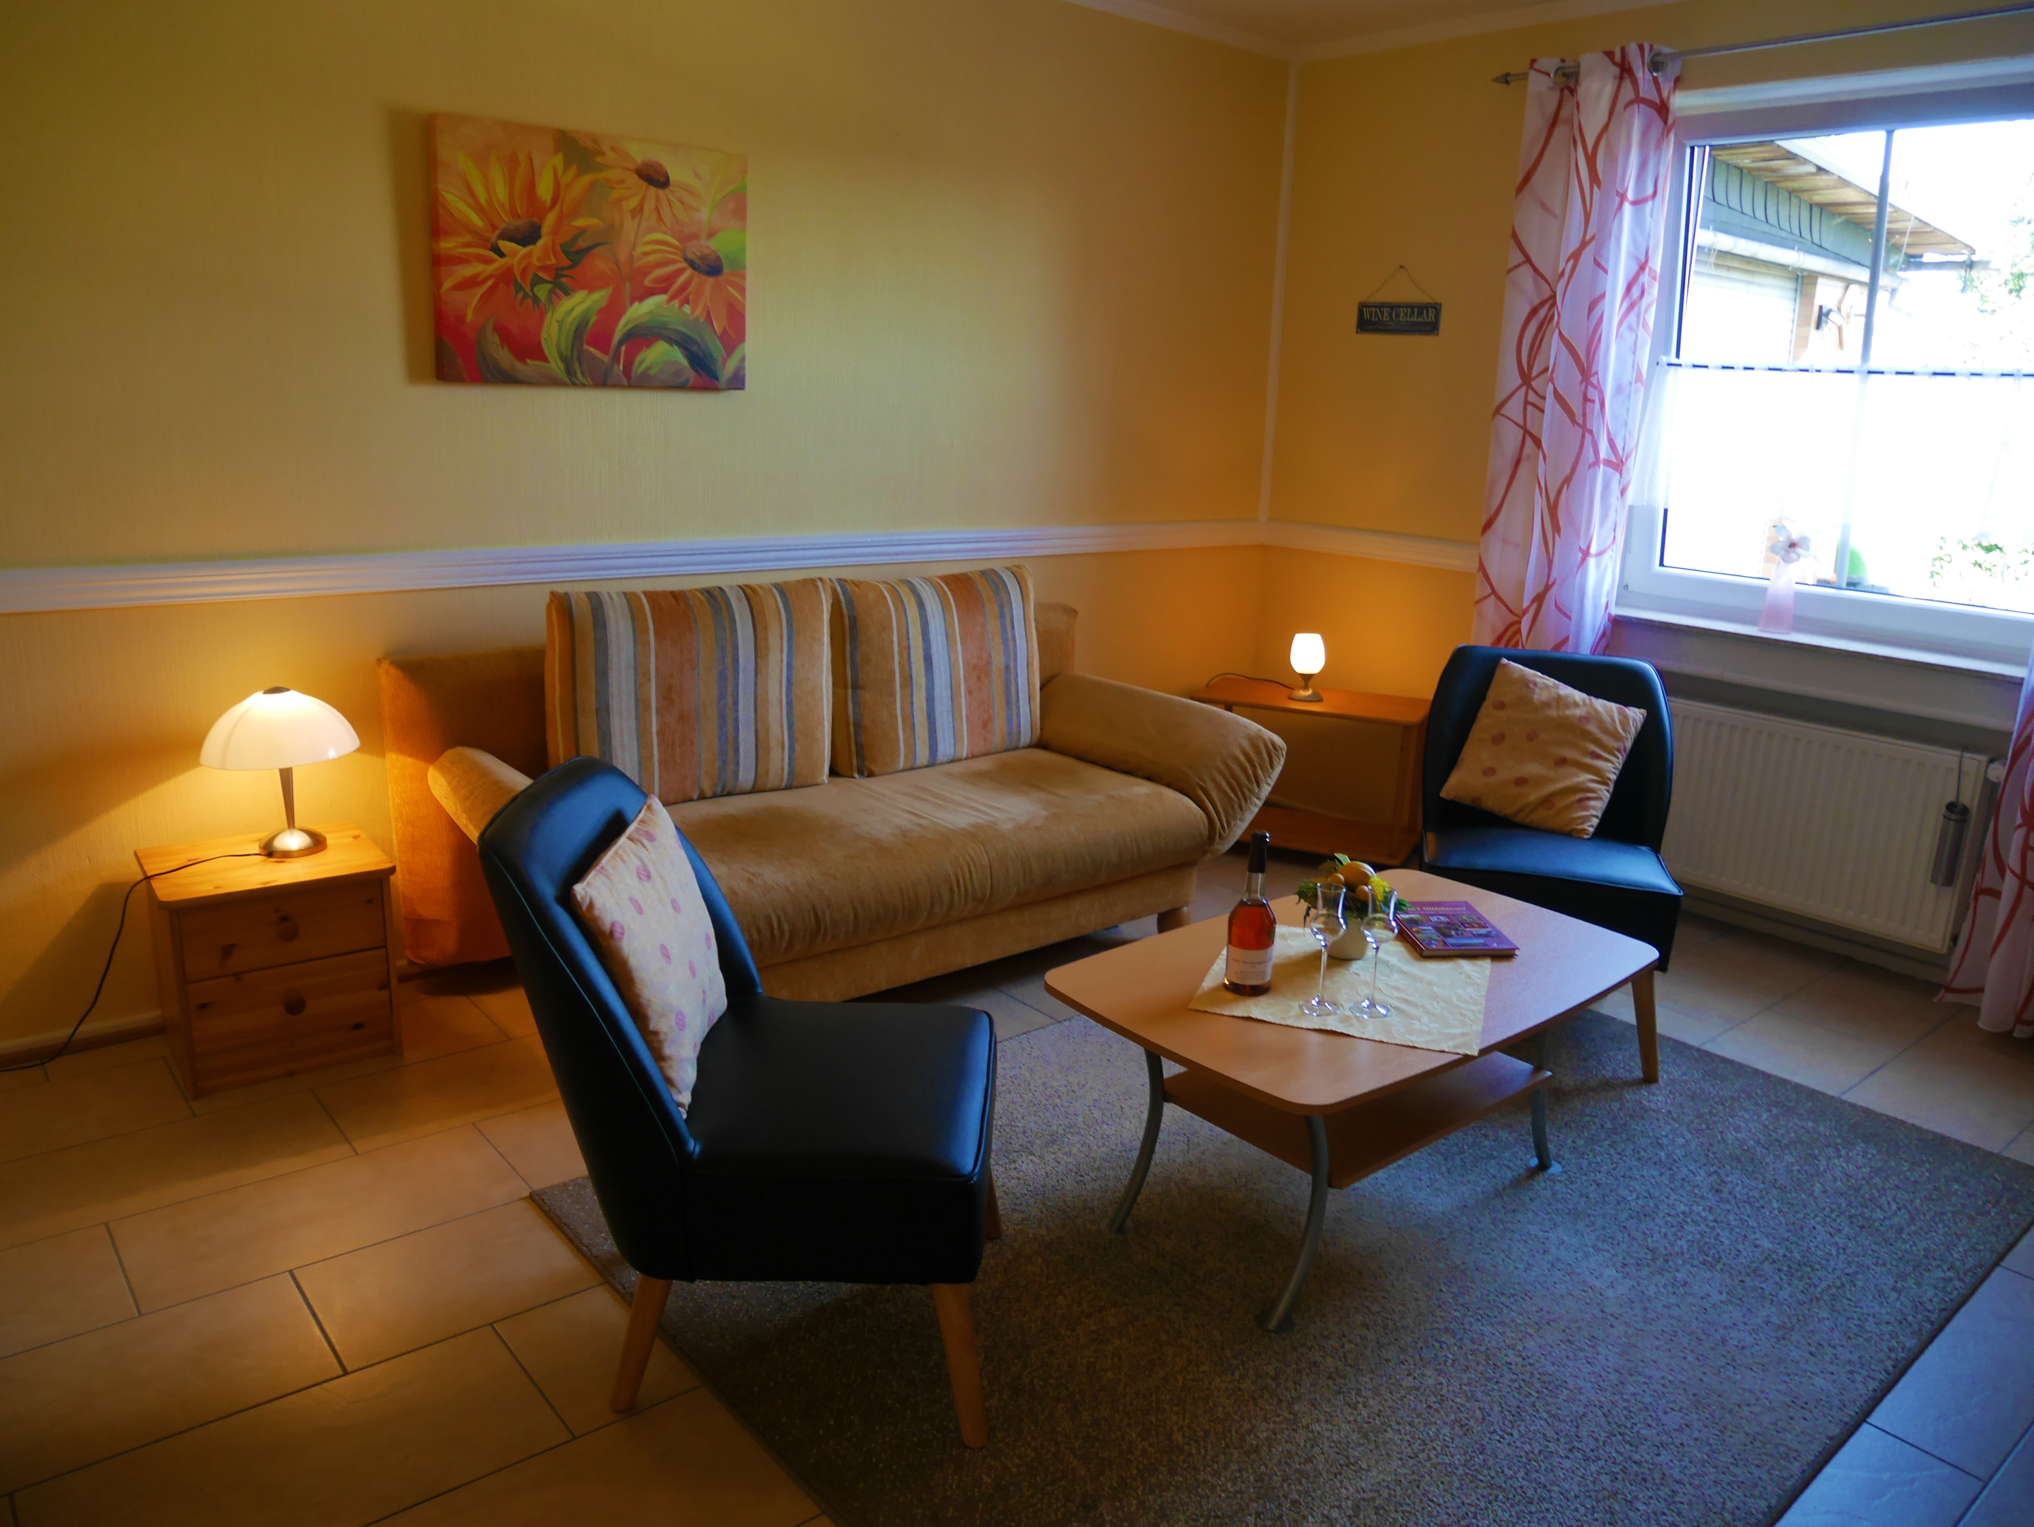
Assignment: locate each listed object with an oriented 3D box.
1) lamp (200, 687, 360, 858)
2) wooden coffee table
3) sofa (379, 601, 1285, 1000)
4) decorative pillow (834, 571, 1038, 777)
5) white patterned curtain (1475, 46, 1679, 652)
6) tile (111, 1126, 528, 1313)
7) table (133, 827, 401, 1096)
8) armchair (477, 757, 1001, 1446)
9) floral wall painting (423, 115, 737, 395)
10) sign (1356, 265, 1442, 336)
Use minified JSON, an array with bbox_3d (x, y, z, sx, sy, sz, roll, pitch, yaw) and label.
[{"bbox_3d":[-1.544,0.011,2.969,0.289,0.340,0.289,-9,18,-38],"label":"lamp"},{"bbox_3d":[0.597,0.561,2.475,1.029,0.455,0.621,-9,18,-38],"label":"wooden coffee table"},{"bbox_3d":[-0.345,0.108,3.517,2.058,0.794,0.982,-9,18,-38],"label":"sofa"},{"bbox_3d":[-0.218,-0.258,3.770,0.605,0.498,0.135,-9,7,-38],"label":"decorative pillow"},{"bbox_3d":[1.545,-0.776,4.045,0.108,2.300,0.424,-9,18,-38],"label":"white patterned curtain"},{"bbox_3d":[-1.182,0.765,2.414,0.595,0.010,0.312,-9,18,-38],"label":"tile"},{"bbox_3d":[-1.564,0.401,2.967,0.420,0.417,0.404,-8,17,-35],"label":"table"},{"bbox_3d":[-0.352,0.430,2.056,0.632,0.861,0.545,2,14,0],"label":"armchair"},{"bbox_3d":[-0.972,-1.174,3.316,0.750,0.558,0.034,-9,18,-38],"label":"floral wall painting"},{"bbox_3d":[1.207,-1.468,4.473,0.011,0.208,0.319,-9,18,-38],"label":"sign"}]

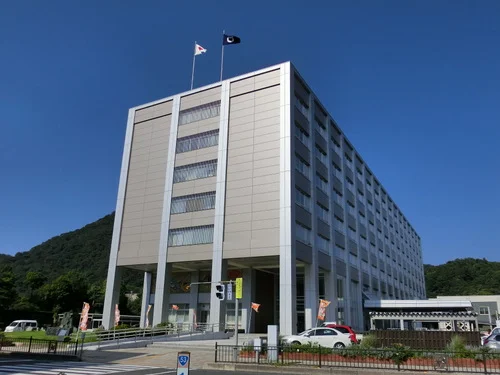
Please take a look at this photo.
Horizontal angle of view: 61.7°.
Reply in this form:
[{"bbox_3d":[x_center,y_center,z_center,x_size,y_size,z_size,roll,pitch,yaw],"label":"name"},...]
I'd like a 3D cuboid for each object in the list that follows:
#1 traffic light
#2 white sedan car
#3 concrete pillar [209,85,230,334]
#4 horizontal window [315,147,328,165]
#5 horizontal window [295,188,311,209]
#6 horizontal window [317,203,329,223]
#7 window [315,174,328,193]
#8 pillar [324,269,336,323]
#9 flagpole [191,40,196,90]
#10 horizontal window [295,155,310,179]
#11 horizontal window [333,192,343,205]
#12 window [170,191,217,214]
[{"bbox_3d":[-1.381,4.746,18.900,0.380,0.680,0.300,-16,-25,42],"label":"traffic light"},{"bbox_3d":[4.380,9.830,26.950,4.620,1.460,1.770,-3,-19,11],"label":"white sedan car"},{"bbox_3d":[-2.870,0.976,46.451,1.140,28.460,1.200,-9,-21,27],"label":"concrete pillar"},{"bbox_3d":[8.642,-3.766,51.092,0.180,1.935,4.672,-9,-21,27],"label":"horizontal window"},{"bbox_3d":[5.514,1.474,44.974,0.160,1.920,4.600,-9,-21,27],"label":"horizontal window"},{"bbox_3d":[8.474,3.155,48.776,0.180,1.935,4.672,-9,-21,27],"label":"horizontal window"},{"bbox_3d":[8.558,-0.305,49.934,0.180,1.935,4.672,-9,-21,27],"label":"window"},{"bbox_3d":[9.274,13.415,49.106,1.200,7.120,1.160,-9,-21,27],"label":"pillar"},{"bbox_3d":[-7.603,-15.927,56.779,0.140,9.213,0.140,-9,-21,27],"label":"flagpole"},{"bbox_3d":[5.601,-2.147,46.188,0.160,1.920,4.600,-9,-21,27],"label":"horizontal window"},{"bbox_3d":[11.752,1.757,56.764,0.160,1.920,4.600,-9,-21,27],"label":"horizontal window"},{"bbox_3d":[-6.157,1.787,45.755,5.949,1.971,0.180,-9,-21,27],"label":"window"}]

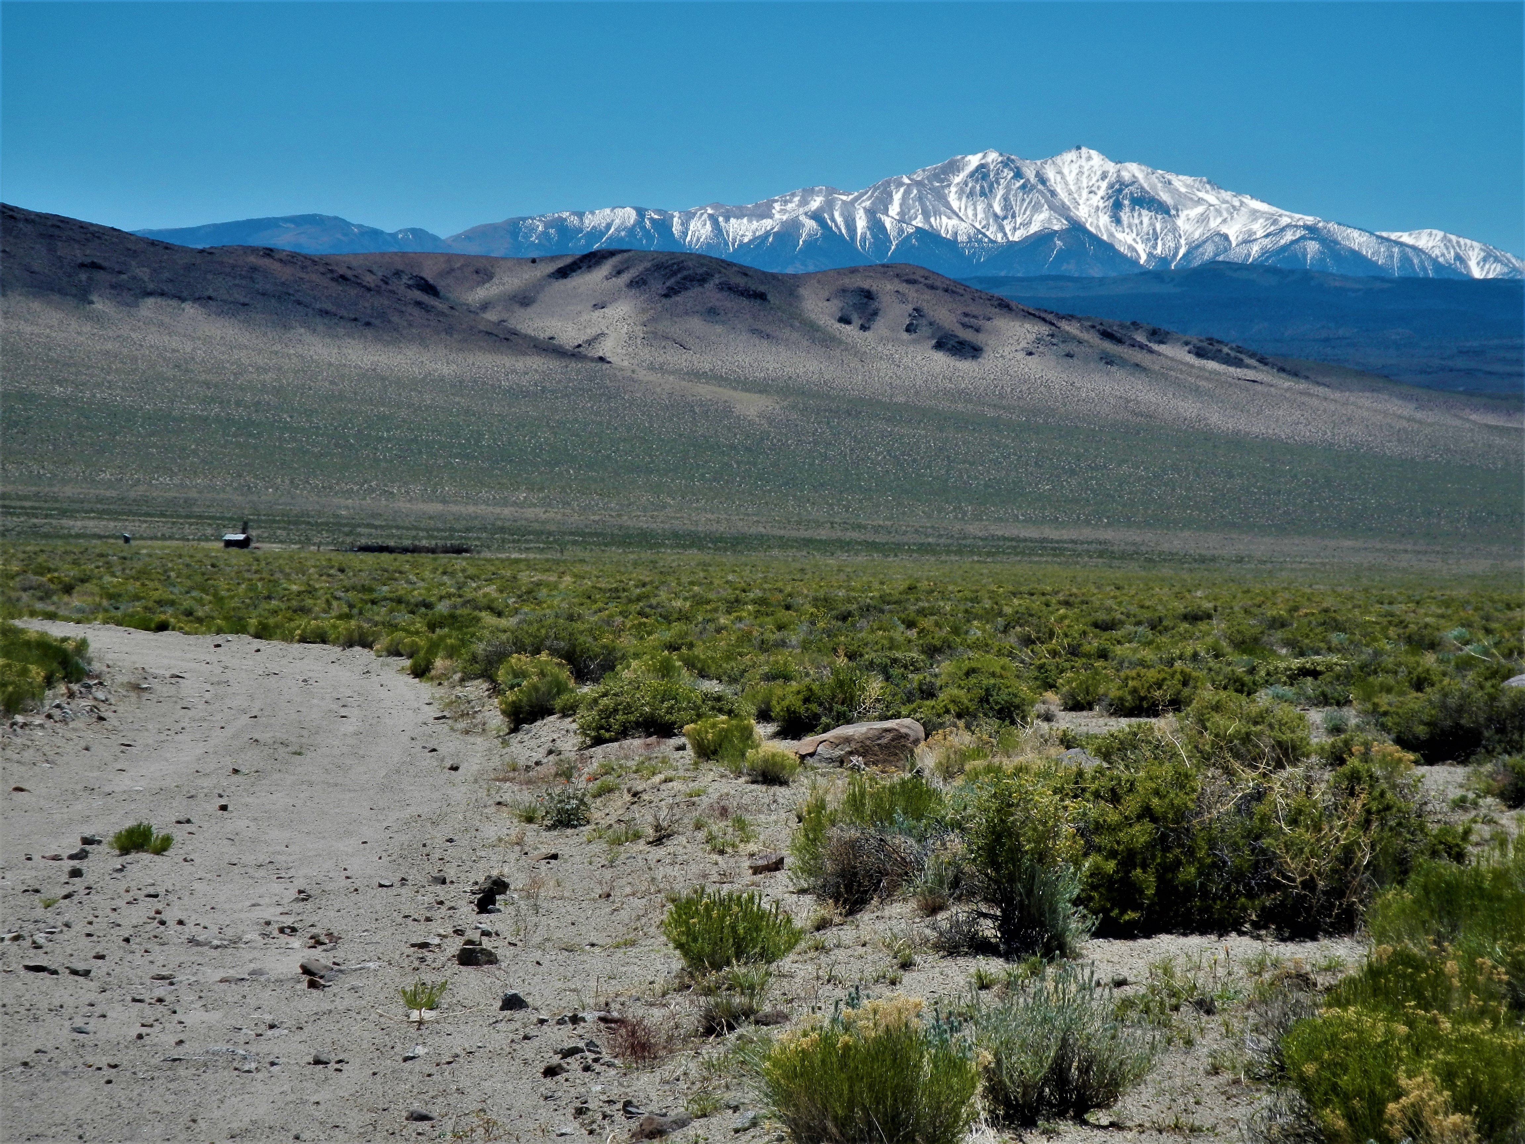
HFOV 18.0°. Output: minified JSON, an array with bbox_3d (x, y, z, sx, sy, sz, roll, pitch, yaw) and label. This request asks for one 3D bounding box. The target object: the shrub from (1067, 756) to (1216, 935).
[{"bbox_3d":[1.523,1.086,19.247,0.645,0.735,0.560,0,0,0],"label":"shrub"}]

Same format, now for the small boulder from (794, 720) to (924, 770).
[{"bbox_3d":[0.633,1.126,31.302,0.854,0.334,0.551,0,0,0],"label":"small boulder"}]

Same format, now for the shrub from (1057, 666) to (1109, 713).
[{"bbox_3d":[2.764,1.009,41.267,0.440,0.389,0.417,0,0,0],"label":"shrub"}]

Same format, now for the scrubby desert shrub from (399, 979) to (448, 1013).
[{"bbox_3d":[-1.139,1.428,16.139,0.160,0.116,0.144,0,0,0],"label":"scrubby desert shrub"}]

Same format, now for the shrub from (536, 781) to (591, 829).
[{"bbox_3d":[-1.061,1.242,25.607,0.286,0.249,0.272,0,0,0],"label":"shrub"}]

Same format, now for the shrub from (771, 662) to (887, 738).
[{"bbox_3d":[0.498,0.961,35.871,0.863,0.569,0.777,0,0,0],"label":"shrub"}]

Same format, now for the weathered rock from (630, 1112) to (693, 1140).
[{"bbox_3d":[-0.266,1.462,12.669,0.163,0.065,0.122,0,0,0],"label":"weathered rock"}]

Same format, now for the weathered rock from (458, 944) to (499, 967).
[{"bbox_3d":[-1.060,1.431,17.915,0.160,0.081,0.128,0,0,0],"label":"weathered rock"}]

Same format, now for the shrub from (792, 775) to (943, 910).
[{"bbox_3d":[0.440,1.114,19.826,0.639,0.546,0.639,0,0,0],"label":"shrub"}]

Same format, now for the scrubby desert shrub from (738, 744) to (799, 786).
[{"bbox_3d":[0.032,1.169,29.074,0.390,0.247,0.370,0,0,0],"label":"scrubby desert shrub"}]

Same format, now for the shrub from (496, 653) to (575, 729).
[{"bbox_3d":[-1.790,0.935,37.868,0.620,0.601,0.585,0,0,0],"label":"shrub"}]

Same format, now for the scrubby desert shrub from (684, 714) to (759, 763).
[{"bbox_3d":[-0.280,1.119,32.218,0.504,0.328,0.451,0,0,0],"label":"scrubby desert shrub"}]

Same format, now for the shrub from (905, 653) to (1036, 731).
[{"bbox_3d":[1.625,0.940,37.531,1.024,0.605,0.863,0,0,0],"label":"shrub"}]

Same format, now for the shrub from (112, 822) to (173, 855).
[{"bbox_3d":[-3.135,1.345,24.251,0.307,0.164,0.245,0,0,0],"label":"shrub"}]

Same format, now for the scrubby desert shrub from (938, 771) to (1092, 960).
[{"bbox_3d":[0.923,1.075,17.584,0.567,0.675,0.539,0,0,0],"label":"scrubby desert shrub"}]

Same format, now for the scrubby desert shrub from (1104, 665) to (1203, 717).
[{"bbox_3d":[3.324,1.002,40.594,0.856,0.415,0.728,0,0,0],"label":"scrubby desert shrub"}]

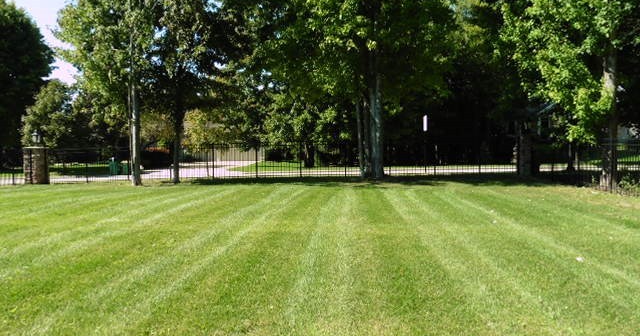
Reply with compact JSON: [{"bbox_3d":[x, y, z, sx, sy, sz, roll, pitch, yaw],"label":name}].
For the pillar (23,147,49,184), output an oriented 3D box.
[{"bbox_3d":[-12.253,-0.117,19.150,0.660,1.600,0.660,-1,3,3],"label":"pillar"}]

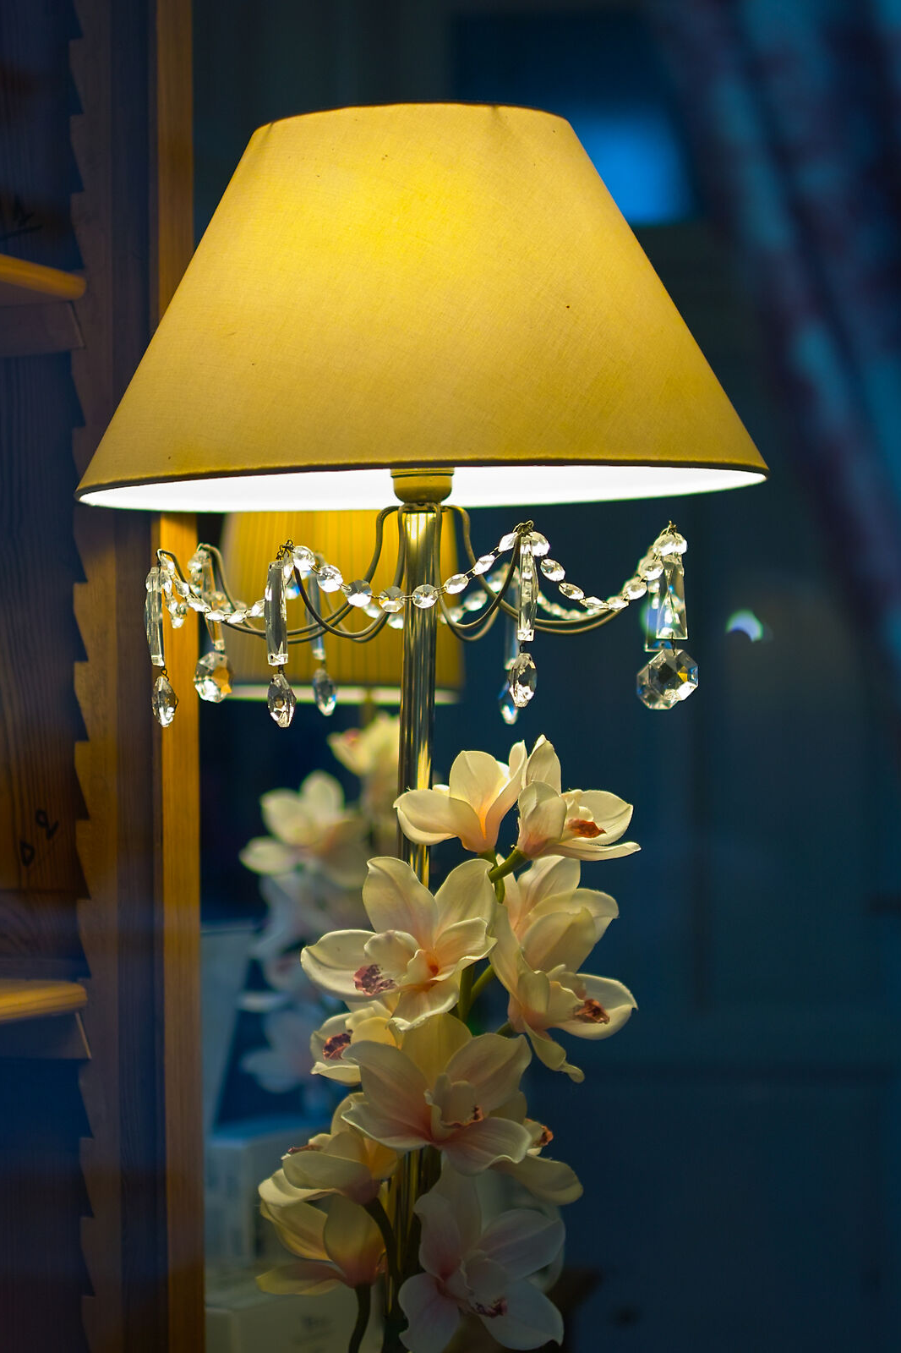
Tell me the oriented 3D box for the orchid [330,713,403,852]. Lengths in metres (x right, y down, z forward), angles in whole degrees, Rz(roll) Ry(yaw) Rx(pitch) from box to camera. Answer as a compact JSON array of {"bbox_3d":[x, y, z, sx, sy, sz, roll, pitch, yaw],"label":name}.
[{"bbox_3d":[-0.064,0.087,2.360,0.085,0.115,0.085,0,-1,17],"label":"orchid"}]

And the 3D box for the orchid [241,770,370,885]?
[{"bbox_3d":[-0.116,0.126,2.350,0.110,0.098,0.085,0,-1,14],"label":"orchid"}]

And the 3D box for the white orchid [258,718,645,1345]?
[{"bbox_3d":[-0.003,0.218,1.690,0.230,0.370,0.200,0,-1,0],"label":"white orchid"}]

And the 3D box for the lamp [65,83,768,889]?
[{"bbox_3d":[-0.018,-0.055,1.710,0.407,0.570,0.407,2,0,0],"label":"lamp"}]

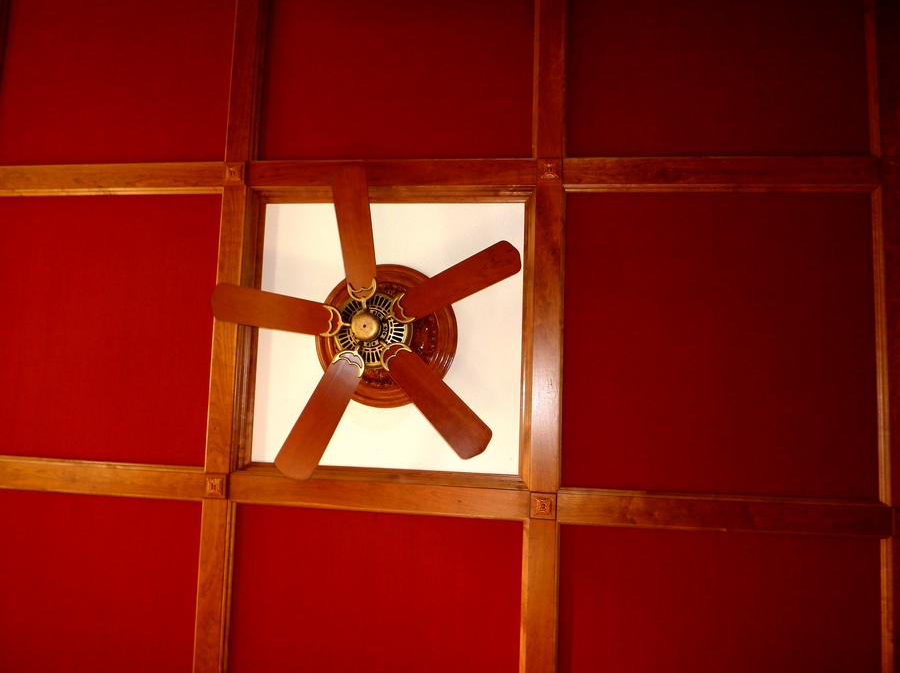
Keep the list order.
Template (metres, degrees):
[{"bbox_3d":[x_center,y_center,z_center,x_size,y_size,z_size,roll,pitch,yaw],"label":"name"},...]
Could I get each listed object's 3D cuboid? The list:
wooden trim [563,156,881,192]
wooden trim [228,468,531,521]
[{"bbox_3d":[1.108,-0.667,2.661,1.261,0.045,0.138,1,-95,7],"label":"wooden trim"},{"bbox_3d":[-0.308,0.665,2.705,1.270,0.045,0.122,1,-95,7],"label":"wooden trim"}]

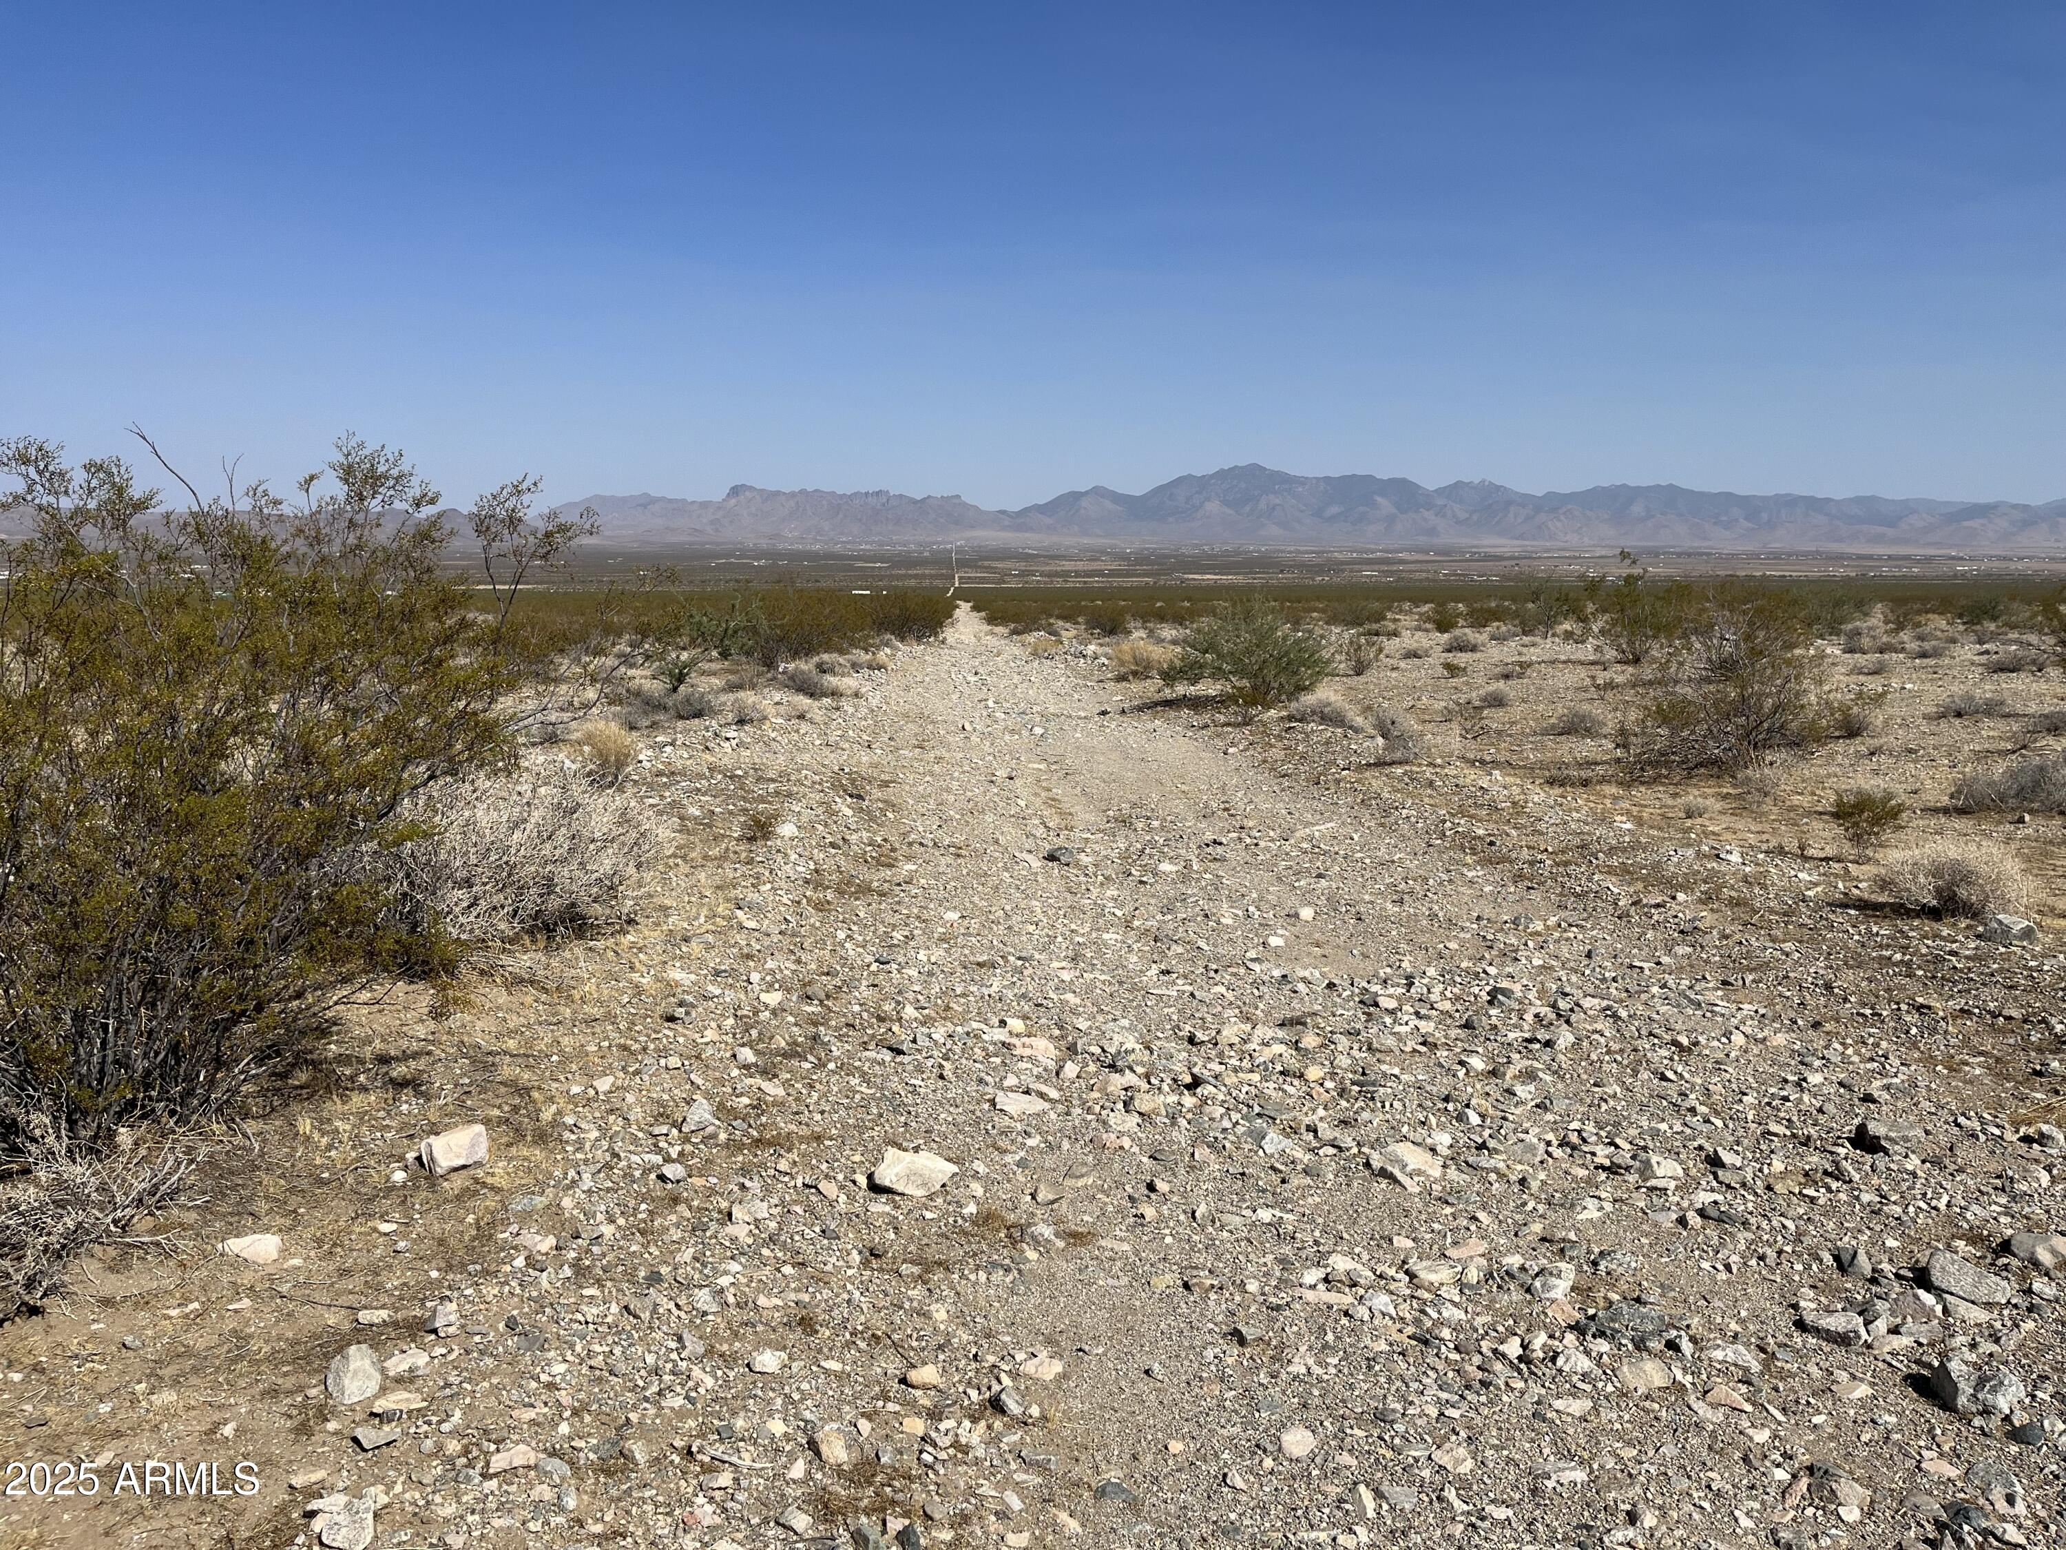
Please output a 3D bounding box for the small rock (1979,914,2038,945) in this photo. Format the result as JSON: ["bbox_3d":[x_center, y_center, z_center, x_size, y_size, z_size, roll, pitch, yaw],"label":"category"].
[{"bbox_3d":[4.377,0.692,6.962,0.215,0.105,0.160,6,11,32],"label":"small rock"}]

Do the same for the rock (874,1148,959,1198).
[{"bbox_3d":[-0.304,1.018,3.980,0.215,0.090,0.150,-1,9,-5],"label":"rock"}]

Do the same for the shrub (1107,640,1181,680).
[{"bbox_3d":[1.643,-1.691,22.900,0.994,0.584,0.950,1,9,4],"label":"shrub"}]

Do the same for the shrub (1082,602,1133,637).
[{"bbox_3d":[1.892,-3.992,39.474,1.316,0.838,1.211,0,9,3],"label":"shrub"}]

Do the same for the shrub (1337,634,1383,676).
[{"bbox_3d":[4.992,-1.837,23.700,0.669,0.628,0.650,2,9,12],"label":"shrub"}]

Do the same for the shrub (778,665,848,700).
[{"bbox_3d":[-2.603,-1.101,18.400,0.798,0.413,0.700,-1,9,-8],"label":"shrub"}]

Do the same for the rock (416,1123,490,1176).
[{"bbox_3d":[-1.522,0.984,4.070,0.170,0.100,0.120,-5,10,-31],"label":"rock"}]

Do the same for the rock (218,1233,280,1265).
[{"bbox_3d":[-1.801,1.090,3.570,0.140,0.050,0.085,-4,10,-28],"label":"rock"}]

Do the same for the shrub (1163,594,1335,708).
[{"bbox_3d":[2.612,-1.532,18.931,2.054,1.279,1.890,1,9,8],"label":"shrub"}]

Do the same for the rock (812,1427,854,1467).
[{"bbox_3d":[-0.358,1.195,2.784,0.070,0.050,0.065,-1,9,-8],"label":"rock"}]

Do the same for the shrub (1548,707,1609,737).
[{"bbox_3d":[5.821,-0.568,16.533,0.600,0.330,0.550,3,9,19],"label":"shrub"}]

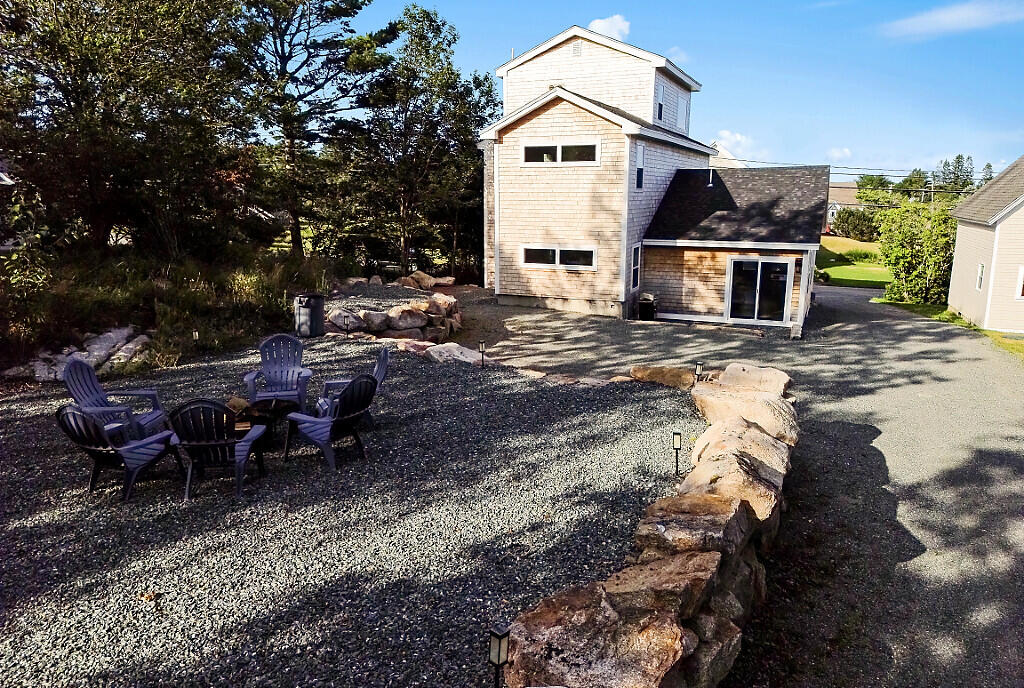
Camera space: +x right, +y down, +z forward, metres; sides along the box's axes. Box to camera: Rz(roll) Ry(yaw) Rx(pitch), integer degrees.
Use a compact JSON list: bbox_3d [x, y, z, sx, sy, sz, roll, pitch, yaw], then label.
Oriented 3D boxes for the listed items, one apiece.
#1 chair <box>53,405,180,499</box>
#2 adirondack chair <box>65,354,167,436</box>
[{"bbox_3d":[-3.432,0.867,6.262,0.750,0.920,0.850,6,14,27],"label":"chair"},{"bbox_3d":[-4.068,0.632,7.344,0.850,0.920,0.750,-1,12,-6],"label":"adirondack chair"}]

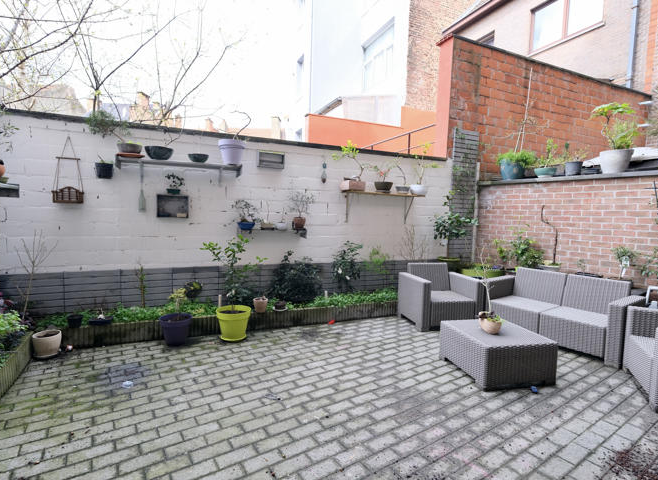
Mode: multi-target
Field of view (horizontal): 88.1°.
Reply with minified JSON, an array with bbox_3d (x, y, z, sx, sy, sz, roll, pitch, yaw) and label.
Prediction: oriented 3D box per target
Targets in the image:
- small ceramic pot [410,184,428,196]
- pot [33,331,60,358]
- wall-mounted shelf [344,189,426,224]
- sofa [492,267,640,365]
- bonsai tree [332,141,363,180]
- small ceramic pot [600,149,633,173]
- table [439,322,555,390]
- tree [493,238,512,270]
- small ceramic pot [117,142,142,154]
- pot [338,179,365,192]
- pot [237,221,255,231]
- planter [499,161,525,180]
[{"bbox_3d":[1.293,-0.714,4.928,0.235,0.150,0.235,1,4,0],"label":"small ceramic pot"},{"bbox_3d":[-2.551,0.944,3.071,0.210,0.205,0.210,0,4,-22],"label":"pot"},{"bbox_3d":[0.776,-0.441,4.766,1.210,0.430,0.240,0,4,-22],"label":"wall-mounted shelf"},{"bbox_3d":[2.581,0.789,3.890,0.670,0.740,1.395,-1,4,-35],"label":"sofa"},{"bbox_3d":[0.242,-1.038,4.439,0.360,0.460,0.270,0,4,-23],"label":"bonsai tree"},{"bbox_3d":[3.575,-0.967,4.219,0.310,0.285,0.310,-1,4,-39],"label":"small ceramic pot"},{"bbox_3d":[1.440,0.968,2.963,0.645,0.356,0.647,1,4,-13],"label":"table"},{"bbox_3d":[2.385,0.199,4.673,0.240,0.430,0.220,0,4,-23],"label":"tree"},{"bbox_3d":[-2.058,-0.938,3.521,0.223,0.085,0.200,0,4,-23],"label":"small ceramic pot"},{"bbox_3d":[0.312,-0.712,4.544,0.220,0.135,0.200,0,4,-22],"label":"pot"},{"bbox_3d":[-0.975,-0.162,4.032,0.195,0.095,0.170,0,4,-22],"label":"pot"},{"bbox_3d":[2.766,-1.047,5.117,0.335,0.285,0.335,-2,5,-40],"label":"planter"}]

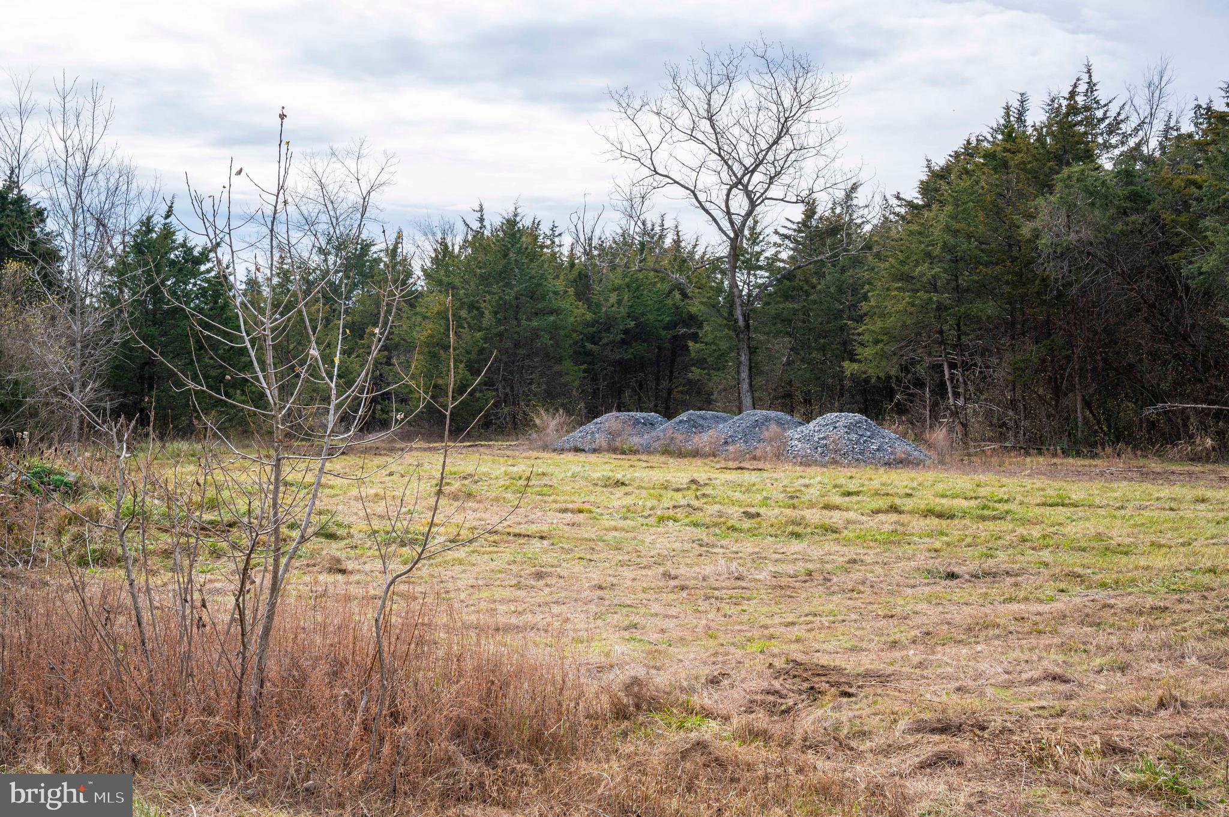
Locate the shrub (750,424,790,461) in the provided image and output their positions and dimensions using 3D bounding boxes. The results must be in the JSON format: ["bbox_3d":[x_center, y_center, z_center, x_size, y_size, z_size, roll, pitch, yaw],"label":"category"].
[{"bbox_3d":[4.809,1.058,45.500,1.251,1.162,1.150,0,0,0],"label":"shrub"}]

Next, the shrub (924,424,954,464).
[{"bbox_3d":[9.830,1.064,44.500,0.932,1.195,0.950,0,0,0],"label":"shrub"}]

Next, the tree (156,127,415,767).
[{"bbox_3d":[-1.533,0.120,6.800,1.237,2.975,1.200,0,0,0],"label":"tree"}]

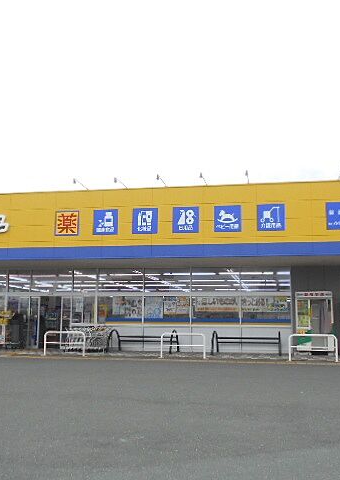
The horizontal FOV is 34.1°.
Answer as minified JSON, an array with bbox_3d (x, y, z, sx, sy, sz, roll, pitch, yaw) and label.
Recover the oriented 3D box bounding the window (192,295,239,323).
[{"bbox_3d":[1.740,2.620,20.987,1.820,1.070,0.080,-1,-7,11],"label":"window"}]

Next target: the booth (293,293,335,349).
[{"bbox_3d":[5.072,2.898,19.584,1.186,2.063,0.780,-1,-7,11],"label":"booth"}]

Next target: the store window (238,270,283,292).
[{"bbox_3d":[3.493,1.527,20.781,1.719,0.916,0.080,-1,-7,11],"label":"store window"}]

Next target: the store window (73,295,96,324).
[{"bbox_3d":[-3.457,2.870,22.591,1.049,1.129,0.100,-1,-8,12],"label":"store window"}]

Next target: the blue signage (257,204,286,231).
[{"bbox_3d":[3.256,-0.707,17.734,0.902,0.854,0.100,-1,-7,11],"label":"blue signage"}]

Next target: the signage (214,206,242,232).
[{"bbox_3d":[1.919,-0.692,18.274,0.891,0.868,0.100,-1,-7,11],"label":"signage"}]

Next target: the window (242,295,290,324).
[{"bbox_3d":[3.644,2.649,21.151,1.895,1.057,0.100,-1,-8,12],"label":"window"}]

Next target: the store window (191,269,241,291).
[{"bbox_3d":[1.776,1.591,21.685,1.958,0.947,0.100,-1,-8,12],"label":"store window"}]

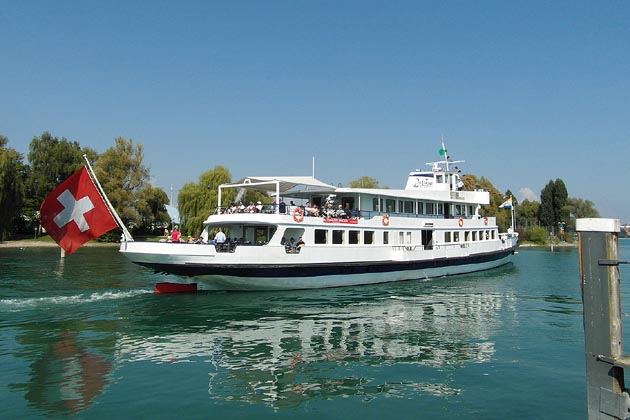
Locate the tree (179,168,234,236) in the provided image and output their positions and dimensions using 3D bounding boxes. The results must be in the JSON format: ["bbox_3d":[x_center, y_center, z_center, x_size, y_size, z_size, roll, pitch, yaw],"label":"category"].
[{"bbox_3d":[-26.867,-1.609,104.000,13.170,18.320,13.170,0,-3,0],"label":"tree"}]

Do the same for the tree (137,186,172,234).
[{"bbox_3d":[-41.786,0.643,108.000,8.790,14.400,8.790,0,-3,0],"label":"tree"}]

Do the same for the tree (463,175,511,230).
[{"bbox_3d":[45.333,-0.667,112.000,14.950,17.600,14.950,0,-3,0],"label":"tree"}]

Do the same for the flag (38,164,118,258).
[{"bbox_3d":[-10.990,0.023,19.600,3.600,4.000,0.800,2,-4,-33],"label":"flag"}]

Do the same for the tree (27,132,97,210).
[{"bbox_3d":[-66.131,-6.417,110.000,17.910,28.810,16.120,0,-3,0],"label":"tree"}]

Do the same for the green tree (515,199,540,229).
[{"bbox_3d":[61.143,2.714,120.000,6.790,12.000,6.790,0,-3,0],"label":"green tree"}]

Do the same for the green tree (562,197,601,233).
[{"bbox_3d":[80.887,2.570,127.000,11.490,12.700,11.490,0,-3,0],"label":"green tree"}]

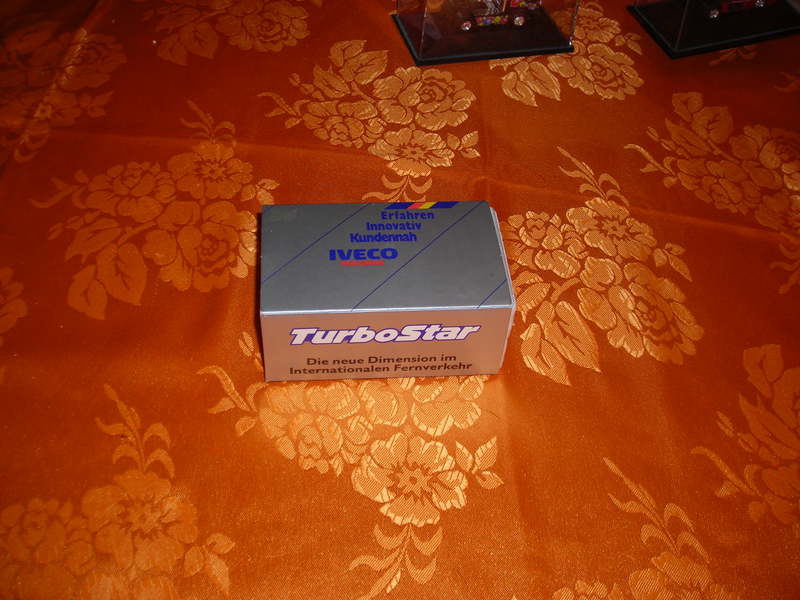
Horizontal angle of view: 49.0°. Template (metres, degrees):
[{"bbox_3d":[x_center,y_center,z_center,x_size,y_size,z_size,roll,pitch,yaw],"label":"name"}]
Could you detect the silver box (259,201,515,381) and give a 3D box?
[{"bbox_3d":[-0.007,-0.005,0.344,0.091,0.038,0.059,-2,46,-6],"label":"silver box"}]

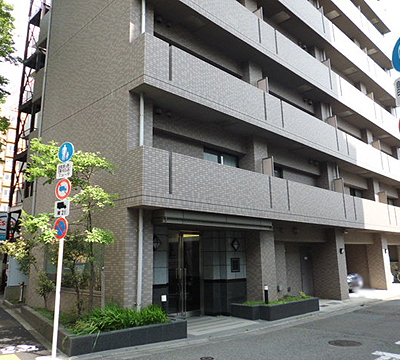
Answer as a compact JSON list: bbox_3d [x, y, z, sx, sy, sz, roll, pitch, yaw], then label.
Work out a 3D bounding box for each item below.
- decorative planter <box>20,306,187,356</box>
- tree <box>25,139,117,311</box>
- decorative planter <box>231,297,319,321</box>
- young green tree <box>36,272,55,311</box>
[{"bbox_3d":[-2.621,3.478,8.946,2.500,0.340,4.580,7,-13,-35],"label":"decorative planter"},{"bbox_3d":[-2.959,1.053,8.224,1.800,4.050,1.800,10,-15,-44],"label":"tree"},{"bbox_3d":[2.350,3.868,10.967,2.920,0.380,1.250,10,-15,-44],"label":"decorative planter"},{"bbox_3d":[-4.155,2.964,9.730,0.500,1.020,0.500,10,-15,-44],"label":"young green tree"}]

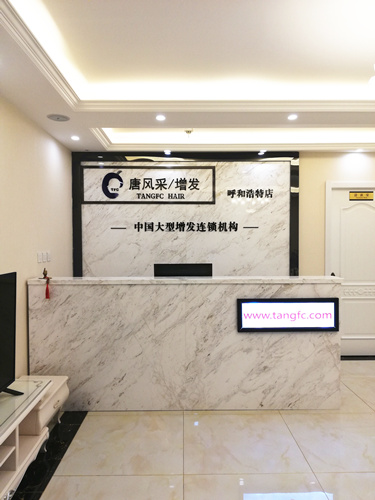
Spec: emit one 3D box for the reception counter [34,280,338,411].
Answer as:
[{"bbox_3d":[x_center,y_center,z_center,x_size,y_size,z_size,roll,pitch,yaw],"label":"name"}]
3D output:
[{"bbox_3d":[-0.012,0.787,3.406,2.610,1.095,0.570,0,1,-1],"label":"reception counter"}]

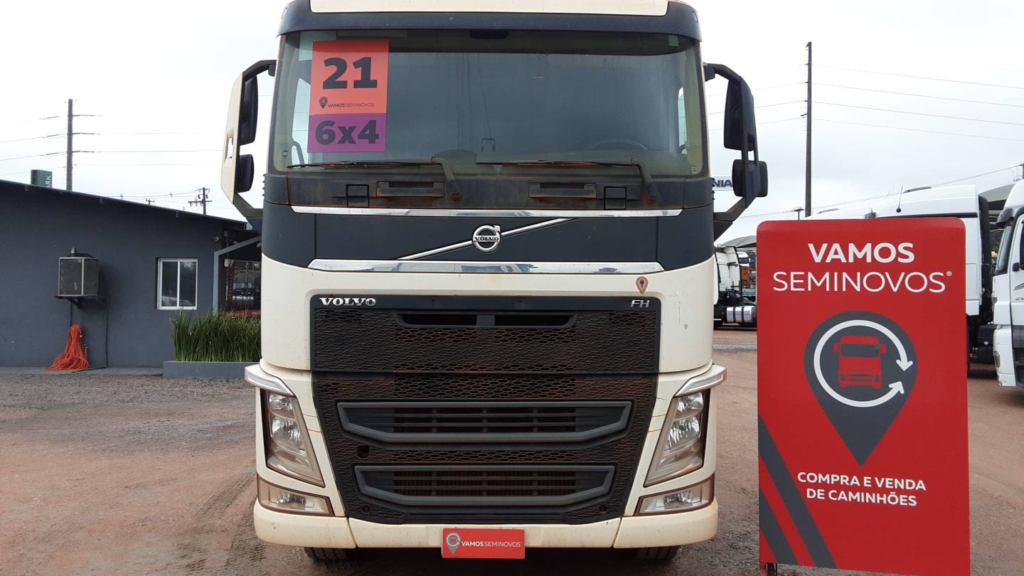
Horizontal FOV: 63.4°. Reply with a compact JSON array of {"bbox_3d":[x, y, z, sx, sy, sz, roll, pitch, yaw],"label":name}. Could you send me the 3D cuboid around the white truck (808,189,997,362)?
[{"bbox_3d":[10.460,-0.110,16.750,6.200,3.750,2.500,0,-1,37],"label":"white truck"}]

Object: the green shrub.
[{"bbox_3d":[-5.780,0.960,16.300,2.000,1.020,0.850,0,0,0],"label":"green shrub"}]

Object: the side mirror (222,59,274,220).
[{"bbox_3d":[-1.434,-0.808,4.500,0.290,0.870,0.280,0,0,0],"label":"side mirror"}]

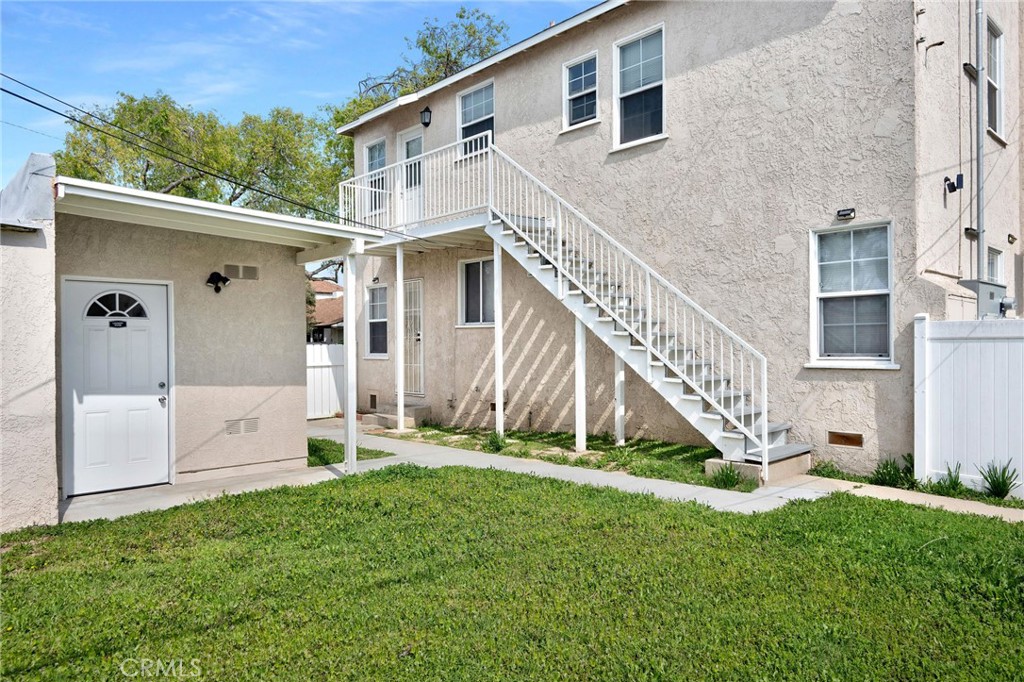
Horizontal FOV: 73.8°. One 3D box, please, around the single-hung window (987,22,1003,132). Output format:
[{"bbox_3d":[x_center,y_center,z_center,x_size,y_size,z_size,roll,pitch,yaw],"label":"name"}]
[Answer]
[{"bbox_3d":[5.992,-3.240,8.495,0.840,1.386,0.100,-1,0,-43],"label":"single-hung window"}]

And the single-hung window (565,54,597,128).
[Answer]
[{"bbox_3d":[0.966,-3.479,9.551,0.100,0.906,0.629,-1,0,-43],"label":"single-hung window"}]

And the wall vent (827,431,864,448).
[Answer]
[{"bbox_3d":[3.405,1.010,6.959,0.050,0.163,0.373,-1,0,-43],"label":"wall vent"}]

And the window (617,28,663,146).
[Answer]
[{"bbox_3d":[1.652,-3.243,8.813,0.100,1.364,0.764,-1,0,-43],"label":"window"}]

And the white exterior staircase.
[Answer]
[{"bbox_3d":[-0.018,-0.753,9.868,1.008,4.306,8.251,-1,0,-43],"label":"white exterior staircase"}]

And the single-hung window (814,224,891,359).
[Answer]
[{"bbox_3d":[3.437,-0.465,6.910,0.100,1.365,0.768,-1,0,-43],"label":"single-hung window"}]

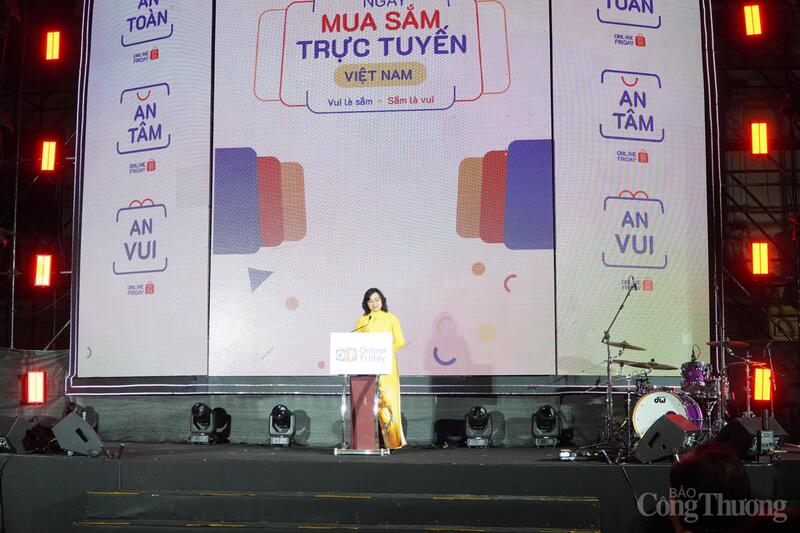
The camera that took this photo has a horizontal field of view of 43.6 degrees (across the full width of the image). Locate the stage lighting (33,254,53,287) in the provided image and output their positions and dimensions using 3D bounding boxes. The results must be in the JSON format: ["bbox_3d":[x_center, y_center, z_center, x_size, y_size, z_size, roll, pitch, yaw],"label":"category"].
[{"bbox_3d":[-4.181,0.047,11.725,0.175,0.350,0.120,-1,-7,6],"label":"stage lighting"}]

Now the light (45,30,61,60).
[{"bbox_3d":[-4.376,-2.781,12.600,0.200,0.370,0.140,0,-7,4],"label":"light"}]

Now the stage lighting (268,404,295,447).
[{"bbox_3d":[-1.295,1.766,11.100,0.300,0.450,0.270,-1,-7,6],"label":"stage lighting"}]

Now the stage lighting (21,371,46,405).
[{"bbox_3d":[-4.352,1.440,11.900,0.260,0.390,0.160,0,-7,-2],"label":"stage lighting"}]

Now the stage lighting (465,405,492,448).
[{"bbox_3d":[0.864,1.747,10.900,0.300,0.450,0.270,0,-7,5],"label":"stage lighting"}]

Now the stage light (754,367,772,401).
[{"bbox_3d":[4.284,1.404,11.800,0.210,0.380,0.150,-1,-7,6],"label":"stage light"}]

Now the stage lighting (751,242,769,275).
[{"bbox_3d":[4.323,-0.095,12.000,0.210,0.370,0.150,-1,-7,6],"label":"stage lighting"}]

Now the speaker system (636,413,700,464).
[{"bbox_3d":[2.363,1.491,8.736,0.420,0.400,0.580,-4,-8,29],"label":"speaker system"}]

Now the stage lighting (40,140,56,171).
[{"bbox_3d":[-4.179,-1.320,11.885,0.175,0.350,0.120,-1,-7,6],"label":"stage lighting"}]

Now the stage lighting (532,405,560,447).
[{"bbox_3d":[1.590,1.734,10.850,0.300,0.450,0.270,0,-7,4],"label":"stage lighting"}]

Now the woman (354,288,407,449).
[{"bbox_3d":[-0.194,1.064,10.400,0.500,1.650,0.380,-1,-7,8],"label":"woman"}]

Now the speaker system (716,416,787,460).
[{"bbox_3d":[3.062,1.487,8.686,0.580,0.400,0.420,6,-9,-43],"label":"speaker system"}]

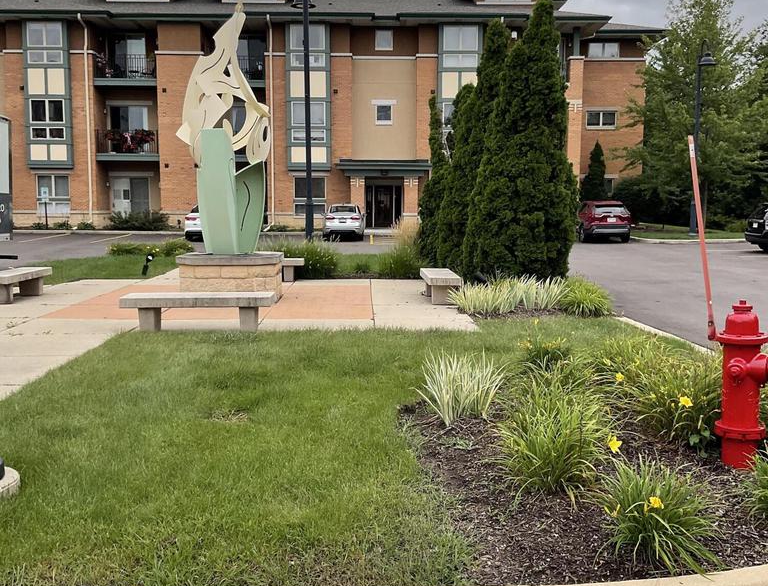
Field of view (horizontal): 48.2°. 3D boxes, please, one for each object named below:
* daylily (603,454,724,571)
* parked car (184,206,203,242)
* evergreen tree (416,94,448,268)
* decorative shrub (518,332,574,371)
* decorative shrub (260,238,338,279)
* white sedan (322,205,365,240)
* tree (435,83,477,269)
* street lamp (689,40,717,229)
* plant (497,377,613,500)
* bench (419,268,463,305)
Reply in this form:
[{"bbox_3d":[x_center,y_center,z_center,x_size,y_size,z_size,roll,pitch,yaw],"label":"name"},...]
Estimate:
[{"bbox_3d":[1.086,0.895,3.491,0.460,0.310,0.440,0,6,0],"label":"daylily"},{"bbox_3d":[-7.190,-3.150,37.146,1.840,1.540,4.550,0,7,0],"label":"parked car"},{"bbox_3d":[1.372,-2.899,22.013,1.050,4.250,1.050,0,6,0],"label":"evergreen tree"},{"bbox_3d":[1.384,0.484,7.376,0.440,0.360,0.440,0,7,0],"label":"decorative shrub"},{"bbox_3d":[-1.664,-0.722,17.251,1.500,0.760,1.200,0,7,0],"label":"decorative shrub"},{"bbox_3d":[-1.674,-3.076,37.152,1.800,1.470,4.600,0,7,0],"label":"white sedan"},{"bbox_3d":[1.921,-2.705,20.223,1.300,4.250,1.300,0,6,0],"label":"tree"},{"bbox_3d":[13.322,-6.481,35.952,0.760,8.177,1.100,0,7,0],"label":"street lamp"},{"bbox_3d":[0.867,0.733,4.429,0.560,0.460,0.530,0,6,0],"label":"plant"},{"bbox_3d":[0.908,-0.110,13.995,0.469,0.435,1.829,0,6,-2],"label":"bench"}]

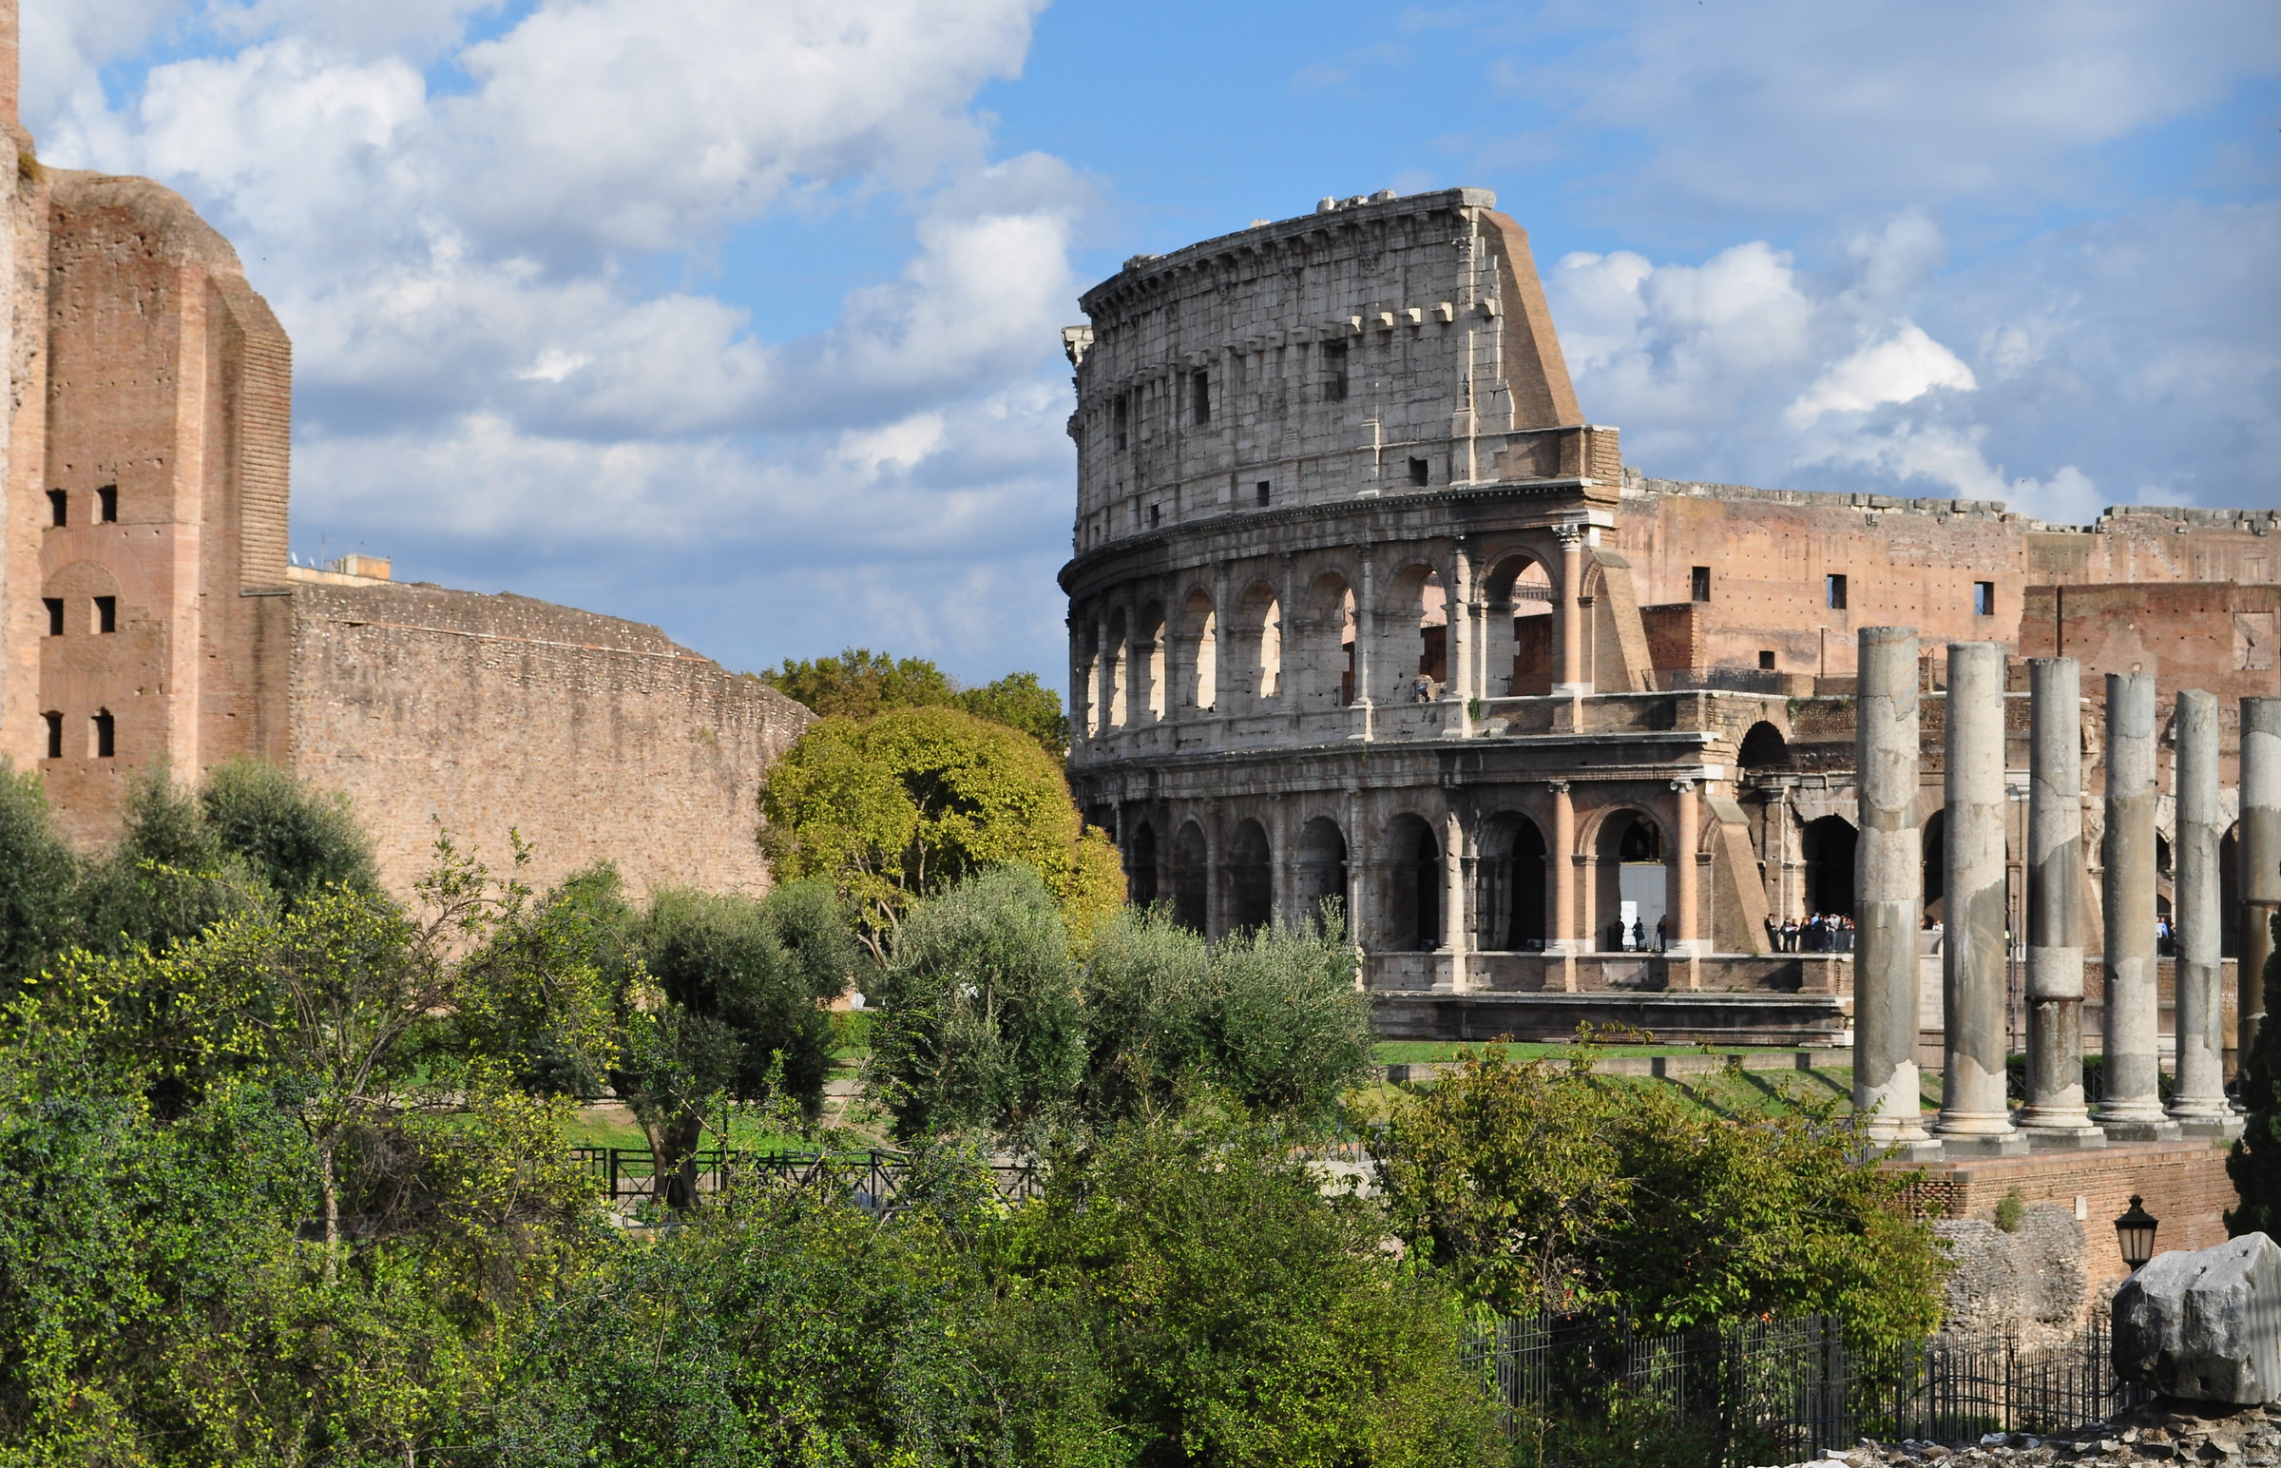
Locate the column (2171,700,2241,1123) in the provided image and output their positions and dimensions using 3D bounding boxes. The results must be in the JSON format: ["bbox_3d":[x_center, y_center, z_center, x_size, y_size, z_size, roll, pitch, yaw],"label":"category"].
[{"bbox_3d":[22.350,3.693,104.340,1.500,9.337,1.500,-1,-3,28],"label":"column"}]

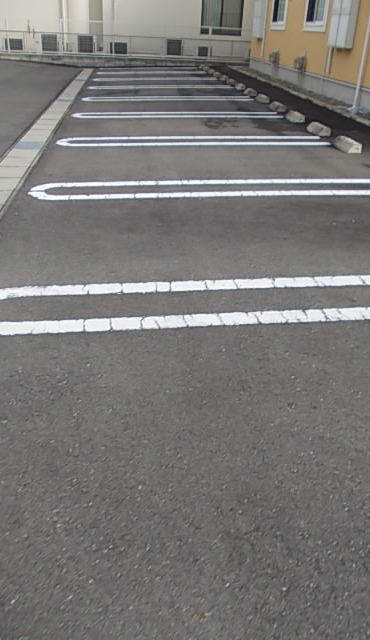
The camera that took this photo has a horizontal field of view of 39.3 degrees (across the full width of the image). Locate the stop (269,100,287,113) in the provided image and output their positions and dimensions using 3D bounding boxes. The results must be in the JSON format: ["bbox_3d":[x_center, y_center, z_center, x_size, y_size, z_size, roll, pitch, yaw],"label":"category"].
[{"bbox_3d":[1.865,-4.303,10.434,0.160,0.115,0.670,-2,30,-5],"label":"stop"}]

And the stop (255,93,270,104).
[{"bbox_3d":[1.729,-4.961,11.598,0.160,0.115,0.670,-2,30,-5],"label":"stop"}]

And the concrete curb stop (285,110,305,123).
[{"bbox_3d":[1.967,-3.666,9.307,0.160,0.115,0.670,-2,30,-5],"label":"concrete curb stop"}]

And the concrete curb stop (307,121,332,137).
[{"bbox_3d":[2.116,-3.048,8.214,0.160,0.115,0.670,-2,30,-5],"label":"concrete curb stop"}]

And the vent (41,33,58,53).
[{"bbox_3d":[-5.359,-10.959,20.474,0.620,0.630,0.100,-5,30,-14],"label":"vent"}]

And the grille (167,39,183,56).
[{"bbox_3d":[-0.425,-11.417,21.691,0.620,0.580,0.100,-5,30,-14],"label":"grille"}]

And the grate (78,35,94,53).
[{"bbox_3d":[-3.985,-11.075,20.819,0.610,0.620,0.100,-5,30,-14],"label":"grate"}]

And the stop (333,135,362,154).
[{"bbox_3d":[2.228,-2.422,7.106,0.160,0.115,0.670,-2,30,-5],"label":"stop"}]

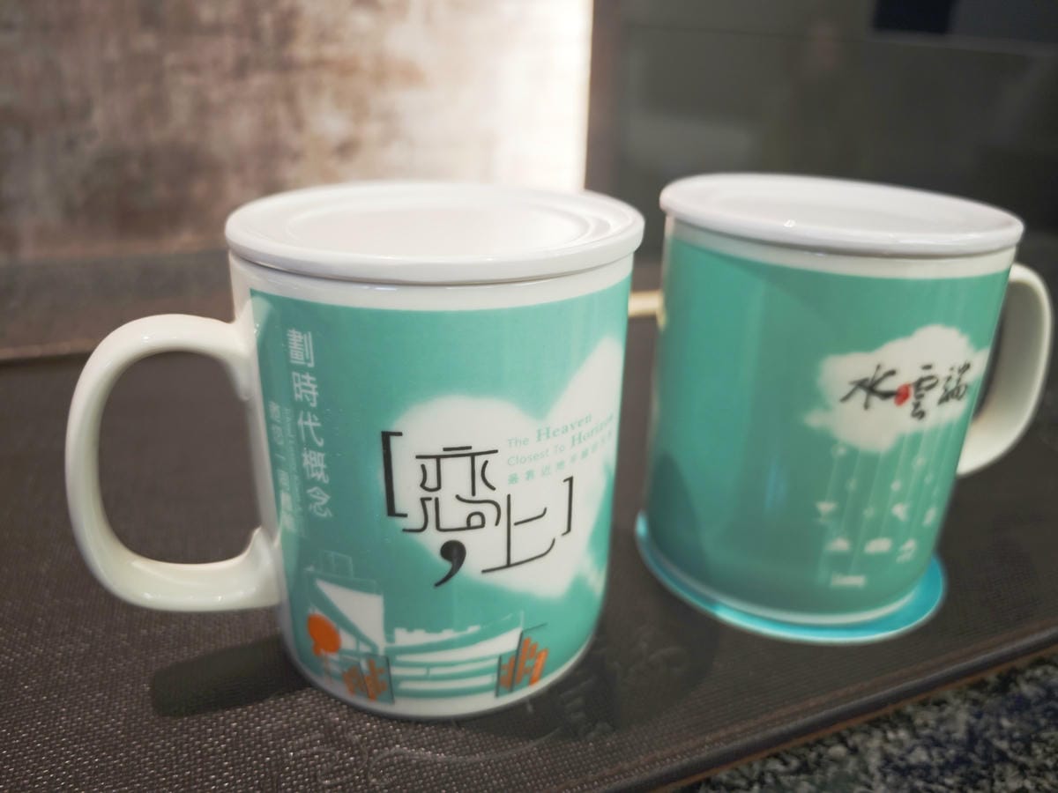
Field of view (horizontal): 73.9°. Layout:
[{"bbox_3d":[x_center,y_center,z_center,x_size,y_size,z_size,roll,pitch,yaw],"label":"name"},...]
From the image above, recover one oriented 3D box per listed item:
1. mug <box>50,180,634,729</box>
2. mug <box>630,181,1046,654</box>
[{"bbox_3d":[-0.035,0.008,0.160,0.117,0.100,0.085,-7,25,-19],"label":"mug"},{"bbox_3d":[0.091,-0.005,0.199,0.118,0.101,0.086,-4,24,-12],"label":"mug"}]

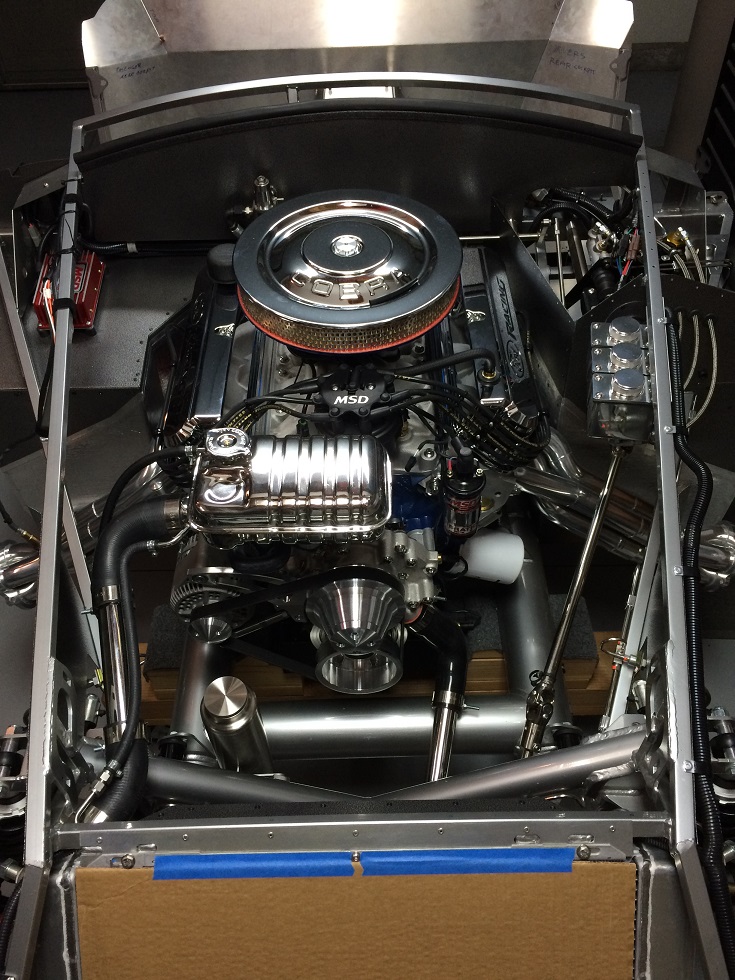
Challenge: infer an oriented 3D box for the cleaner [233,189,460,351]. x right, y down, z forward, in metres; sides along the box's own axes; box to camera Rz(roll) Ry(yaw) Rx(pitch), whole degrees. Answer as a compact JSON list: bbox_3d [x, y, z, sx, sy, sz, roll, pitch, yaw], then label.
[{"bbox_3d":[-0.029,-0.356,1.291,0.357,0.080,0.357,0,52,0],"label":"cleaner"}]

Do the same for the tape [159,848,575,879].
[{"bbox_3d":[-0.004,0.404,0.885,0.454,0.004,0.025,-1,87,0],"label":"tape"}]

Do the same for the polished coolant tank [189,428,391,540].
[{"bbox_3d":[-0.108,-0.004,1.175,0.279,0.130,0.150,0,52,0],"label":"polished coolant tank"}]

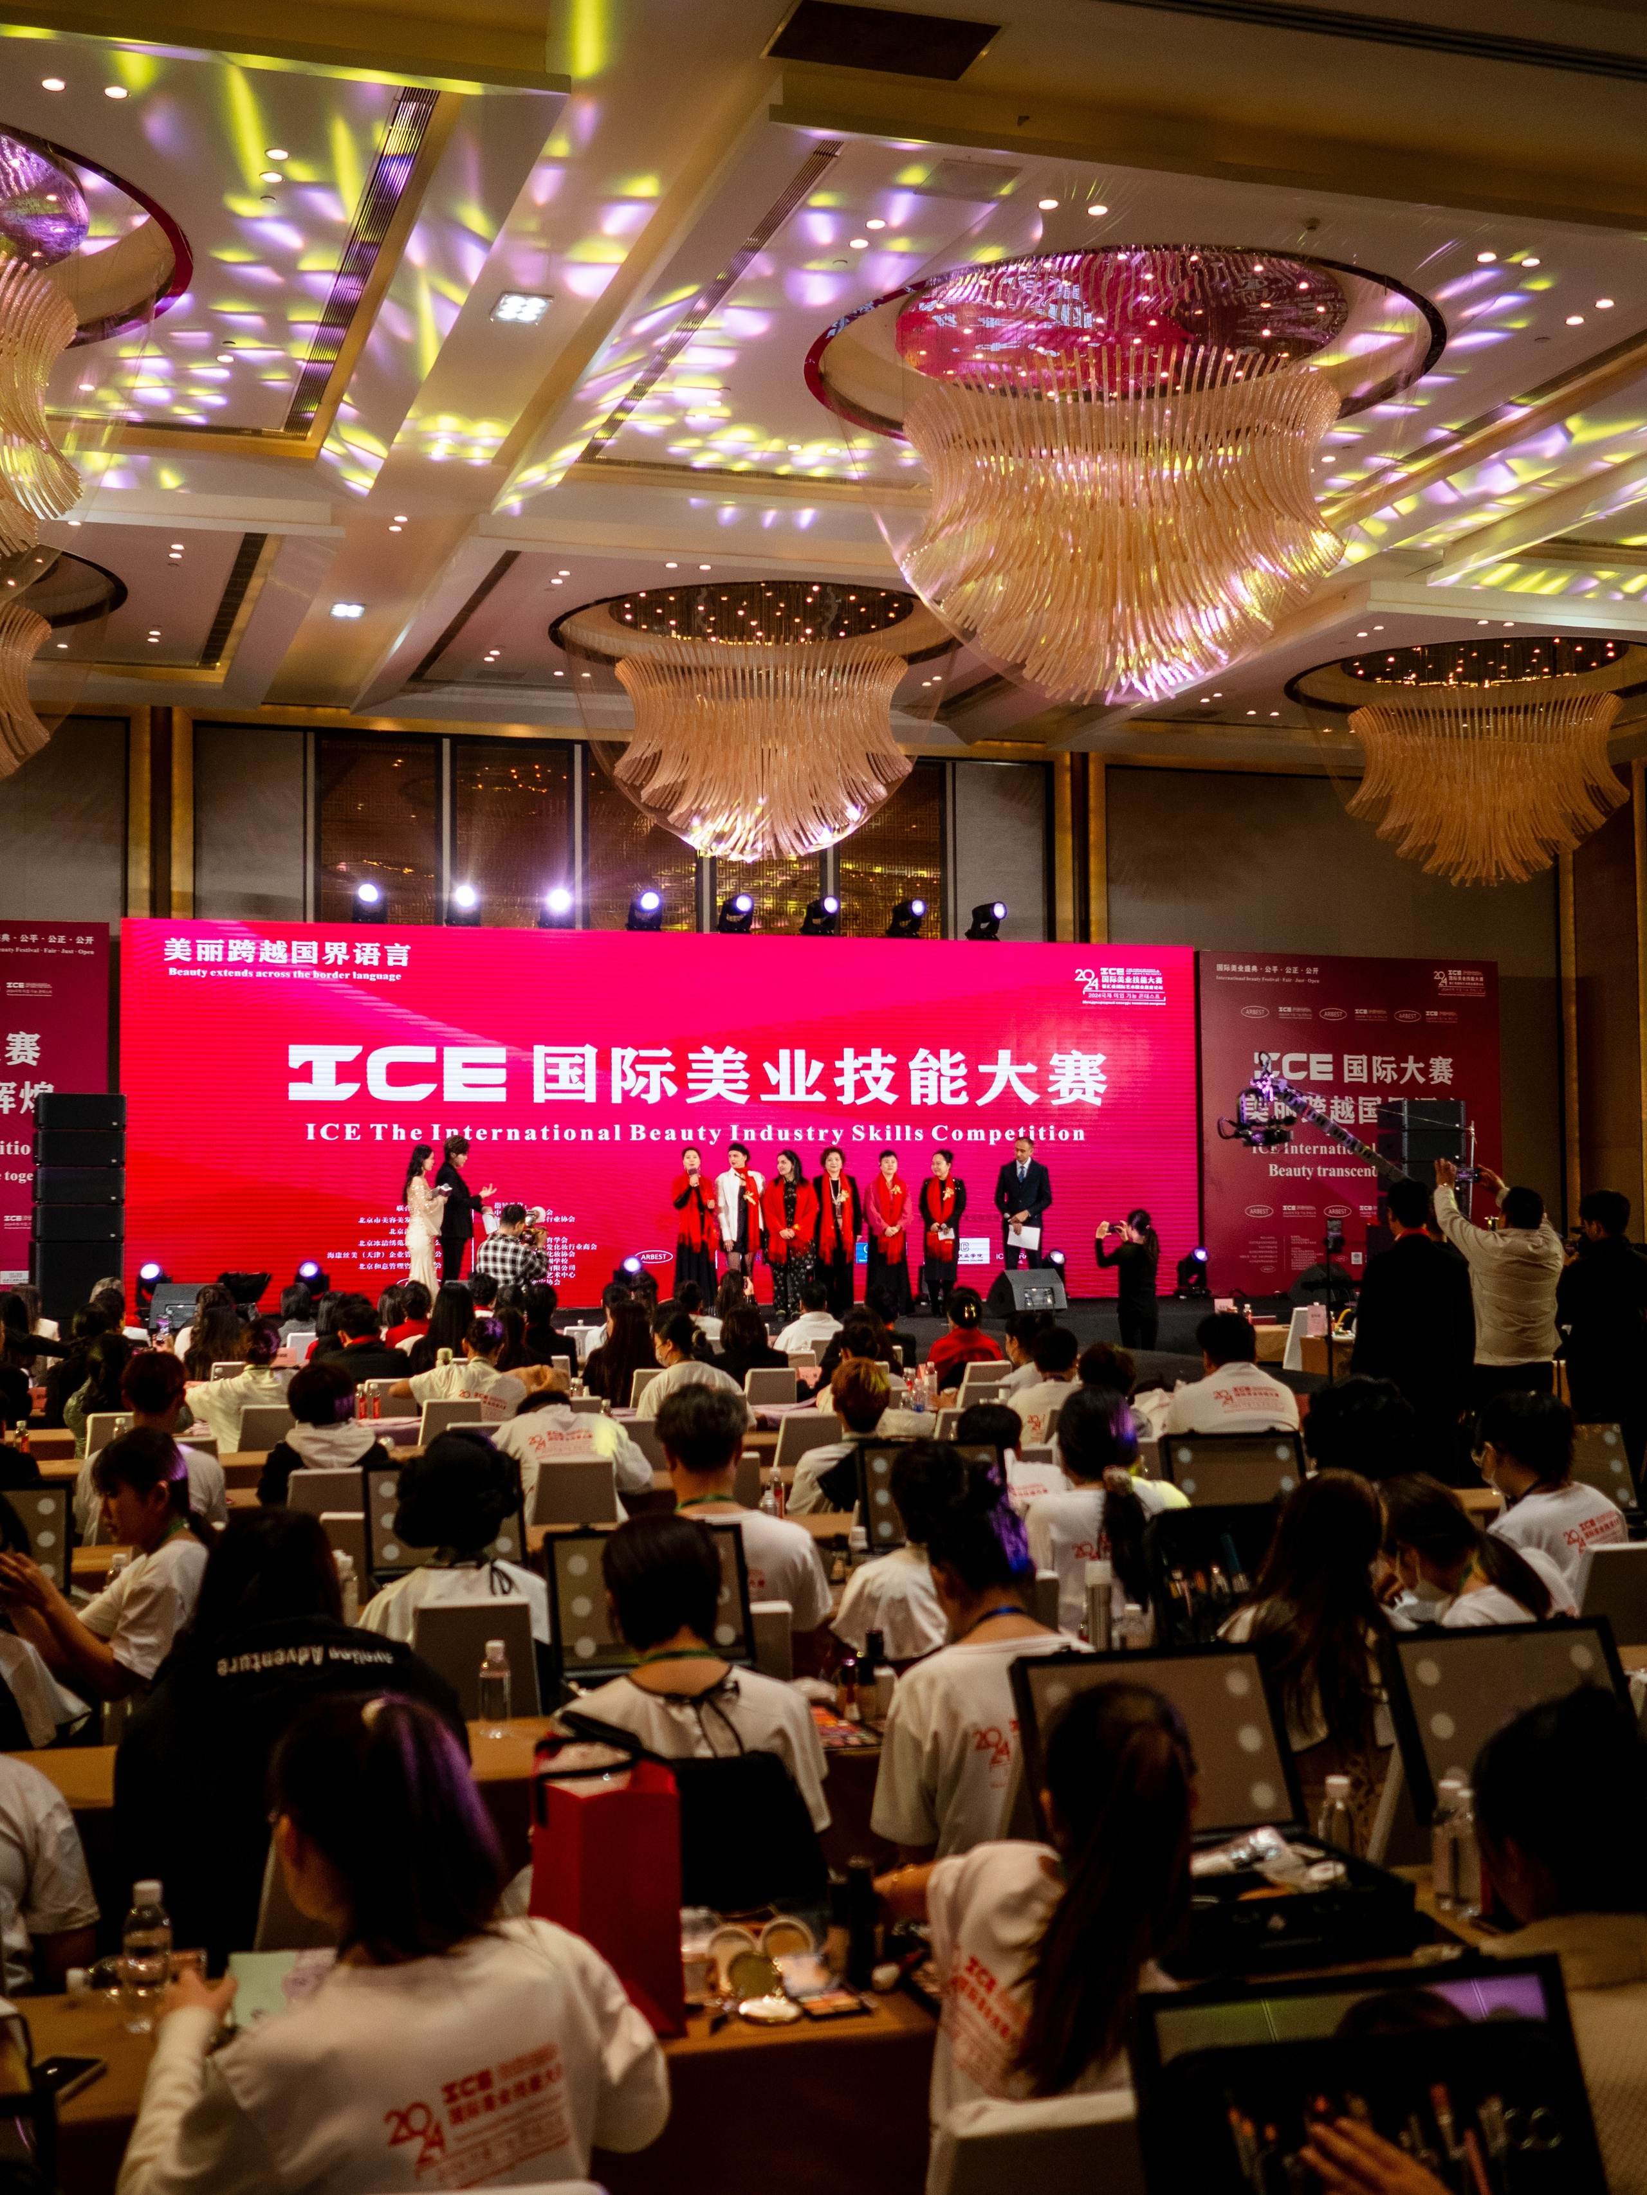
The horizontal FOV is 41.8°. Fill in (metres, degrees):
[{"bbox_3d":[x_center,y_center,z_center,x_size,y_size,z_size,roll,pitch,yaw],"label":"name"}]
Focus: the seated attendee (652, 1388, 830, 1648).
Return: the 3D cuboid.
[{"bbox_3d":[-0.218,1.321,4.937,0.520,1.300,0.750,0,-2,-9],"label":"seated attendee"}]

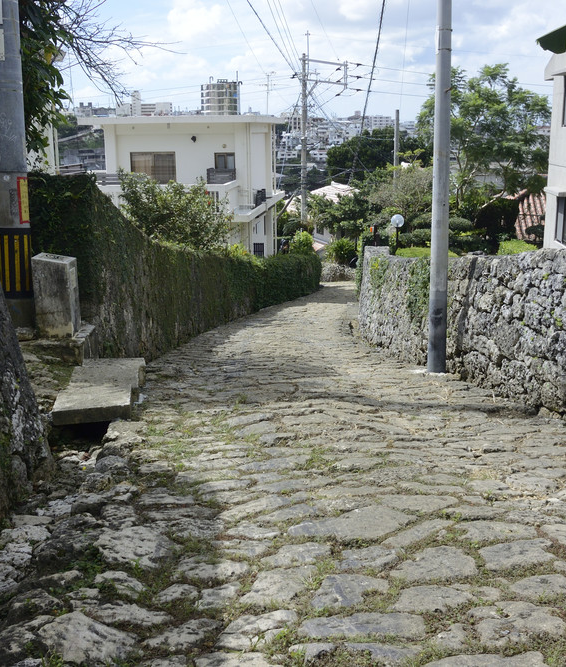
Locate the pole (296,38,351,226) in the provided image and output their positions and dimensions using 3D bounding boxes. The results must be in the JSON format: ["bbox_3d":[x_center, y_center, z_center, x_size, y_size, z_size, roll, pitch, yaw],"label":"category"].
[{"bbox_3d":[1.875,-9.449,37.500,0.700,9.300,2.900,12,19,38],"label":"pole"}]

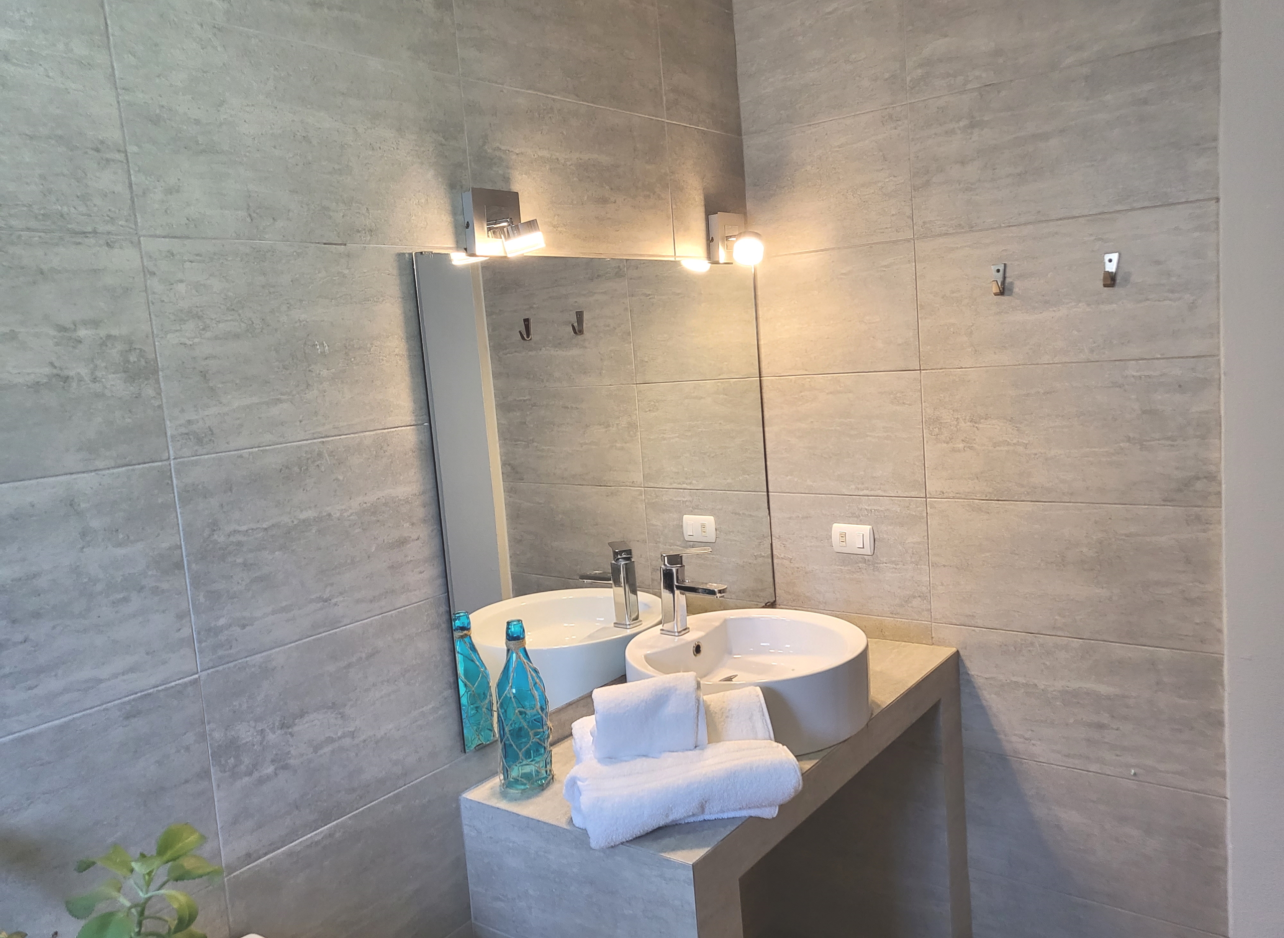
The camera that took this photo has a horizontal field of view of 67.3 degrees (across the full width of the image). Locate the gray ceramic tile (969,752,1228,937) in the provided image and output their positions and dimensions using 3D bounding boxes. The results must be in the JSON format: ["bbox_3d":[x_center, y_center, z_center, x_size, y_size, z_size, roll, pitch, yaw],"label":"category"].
[{"bbox_3d":[0.965,0.817,2.170,0.601,0.300,0.010,1,9,38],"label":"gray ceramic tile"}]

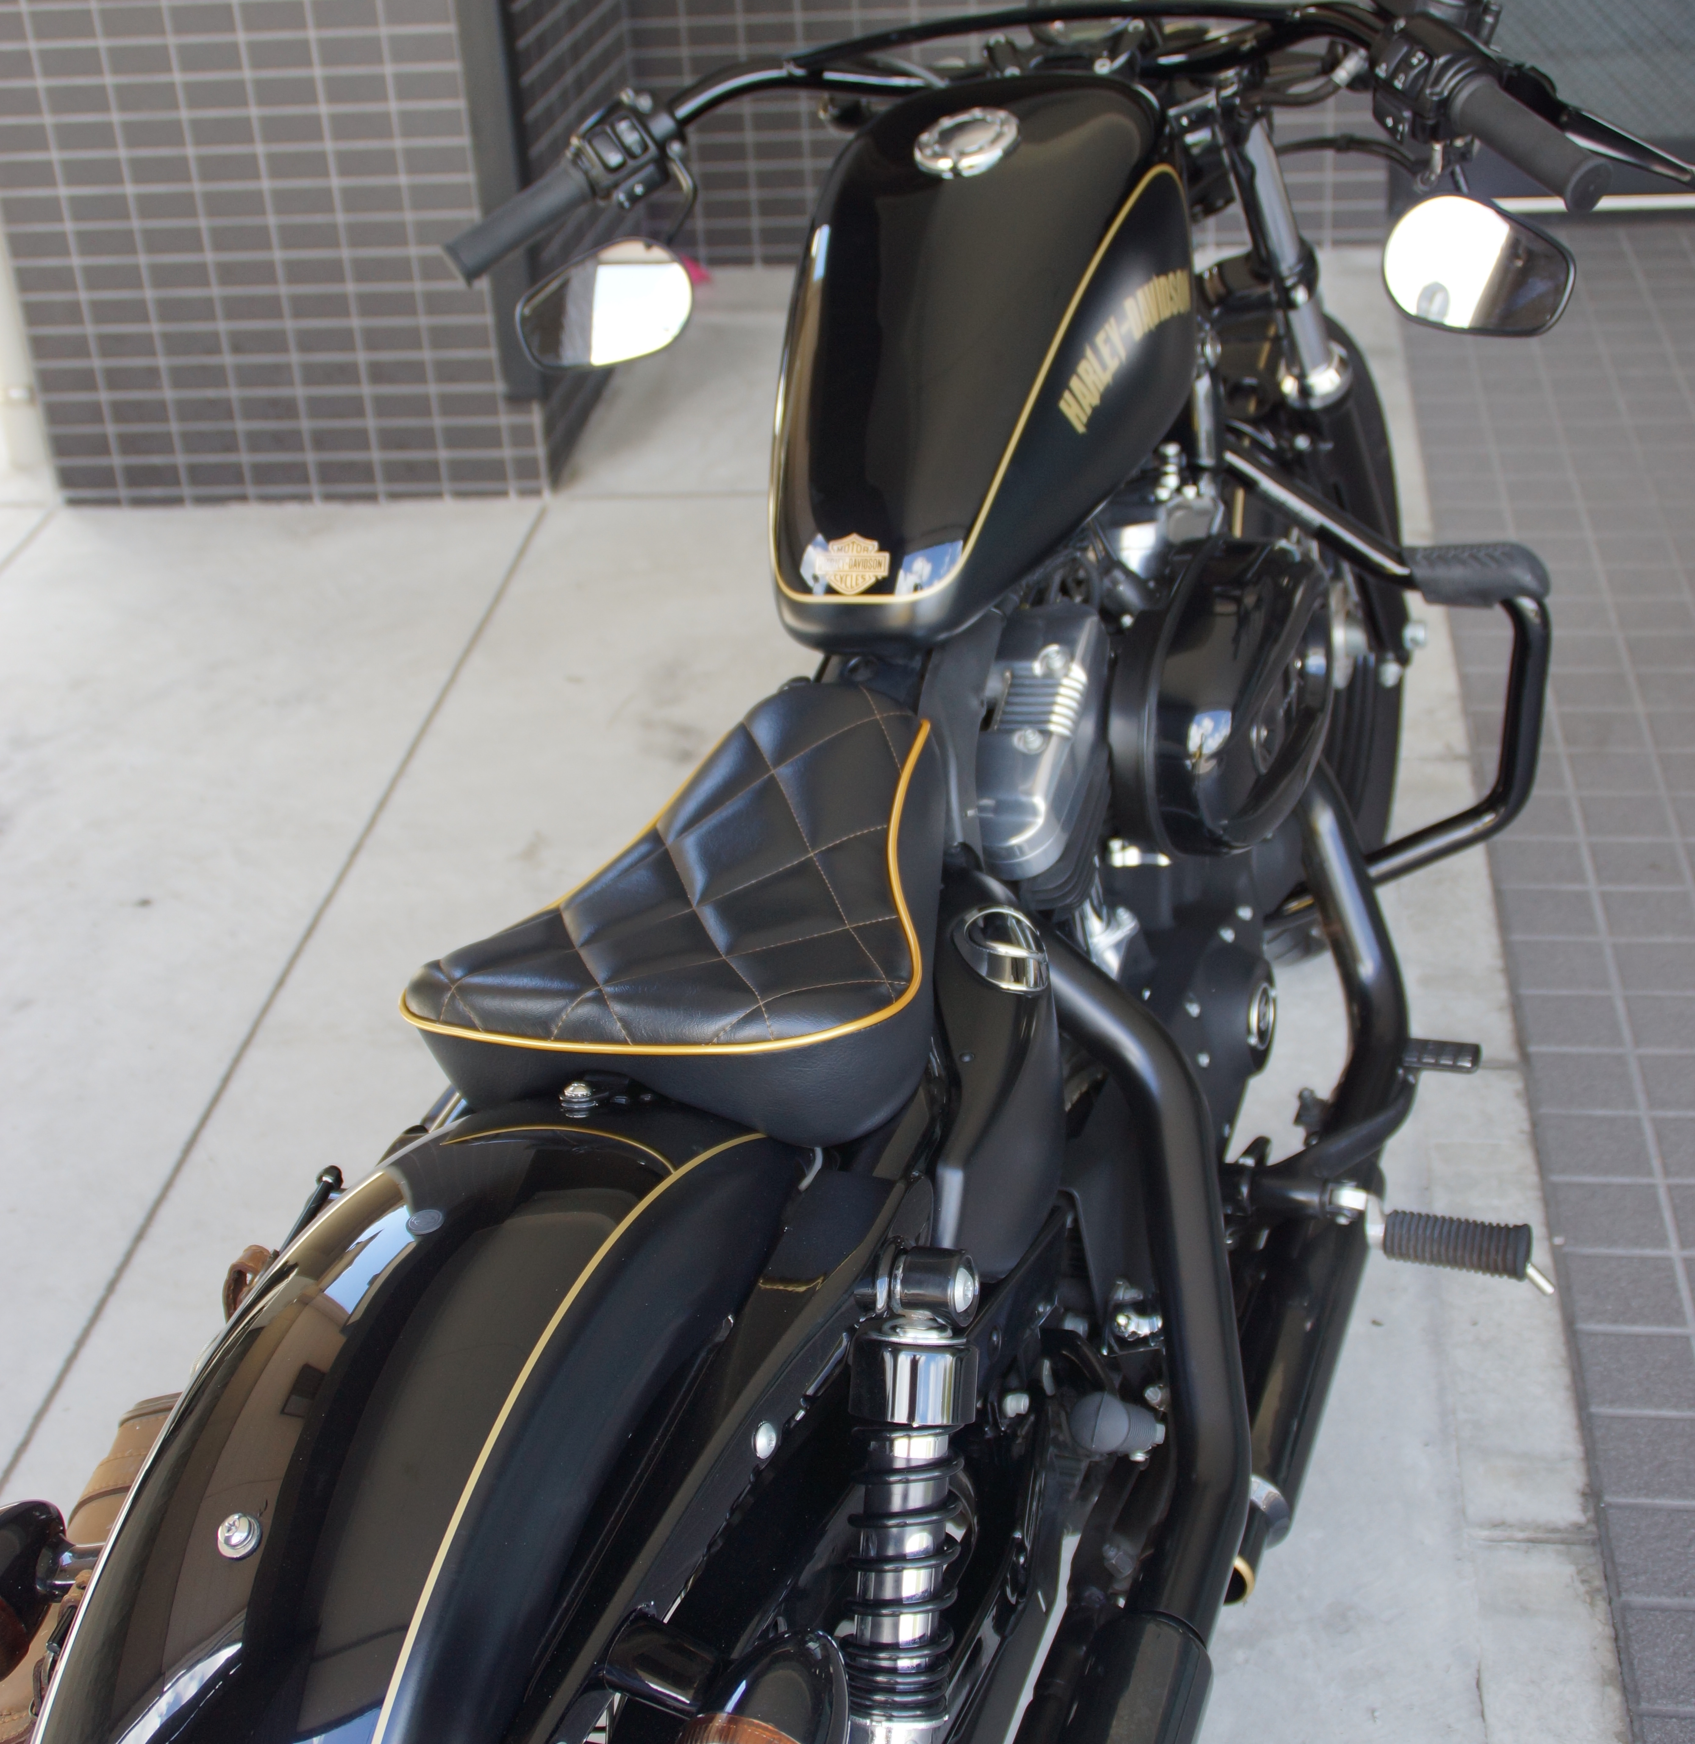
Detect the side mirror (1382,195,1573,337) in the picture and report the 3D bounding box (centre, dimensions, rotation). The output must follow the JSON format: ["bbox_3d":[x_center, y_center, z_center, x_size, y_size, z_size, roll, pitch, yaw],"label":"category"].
[{"bbox_3d":[0.396,-0.383,1.602,0.130,0.088,0.032,16,27,29],"label":"side mirror"}]

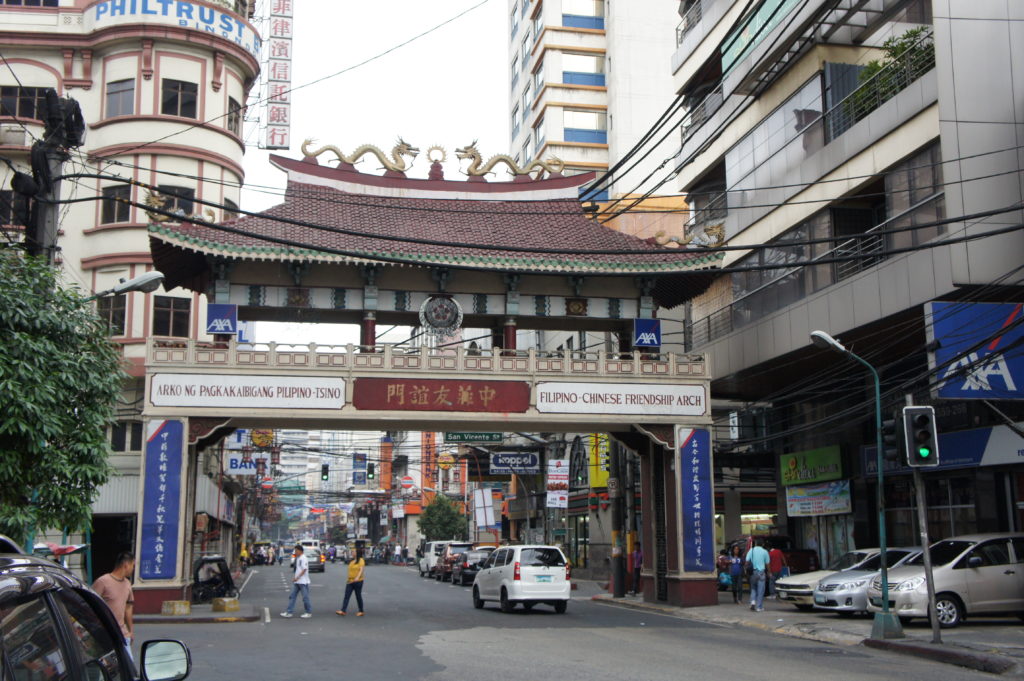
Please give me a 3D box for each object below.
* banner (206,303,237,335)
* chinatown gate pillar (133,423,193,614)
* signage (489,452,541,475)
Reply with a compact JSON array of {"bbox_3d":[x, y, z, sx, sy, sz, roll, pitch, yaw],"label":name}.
[{"bbox_3d":[-6.906,-0.507,26.452,0.720,0.710,0.080,2,-10,-12],"label":"banner"},{"bbox_3d":[-8.686,4.441,28.015,1.112,4.650,2.850,2,-11,-12],"label":"chinatown gate pillar"},{"bbox_3d":[0.138,5.650,50.916,2.280,1.030,0.180,2,-10,-12],"label":"signage"}]

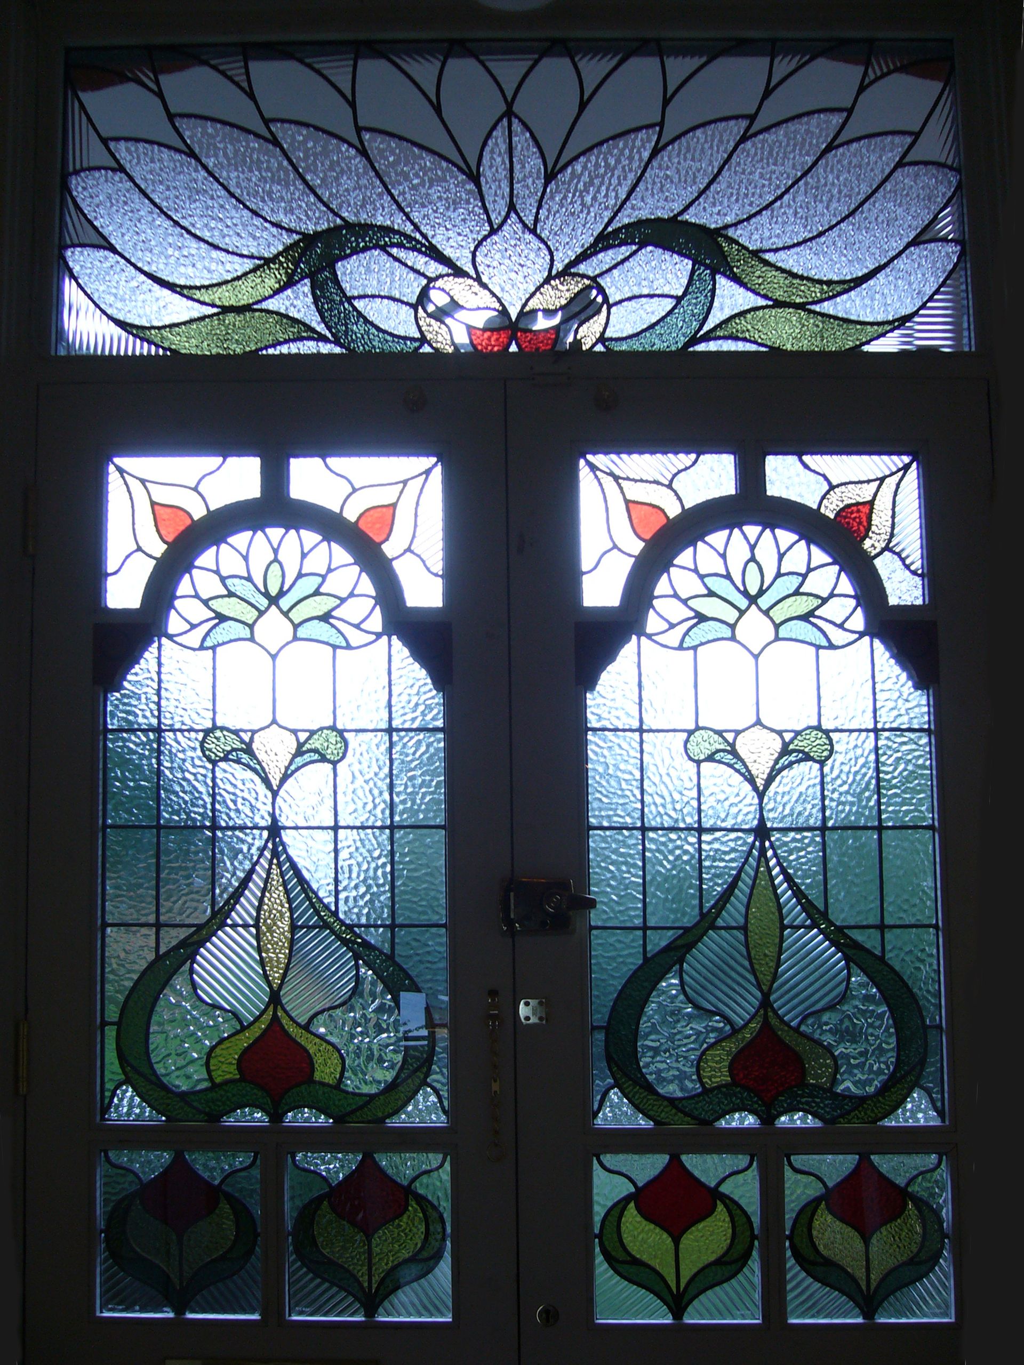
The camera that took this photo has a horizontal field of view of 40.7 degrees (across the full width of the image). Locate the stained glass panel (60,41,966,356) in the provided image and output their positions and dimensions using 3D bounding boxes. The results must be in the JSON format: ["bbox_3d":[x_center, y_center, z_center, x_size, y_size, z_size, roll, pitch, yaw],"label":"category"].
[{"bbox_3d":[0.002,-0.721,2.051,1.354,0.476,0.030,0,-4,1],"label":"stained glass panel"}]

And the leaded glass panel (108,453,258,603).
[{"bbox_3d":[-0.482,-0.221,2.023,0.229,0.226,0.030,0,-4,1],"label":"leaded glass panel"}]

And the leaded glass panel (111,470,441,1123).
[{"bbox_3d":[-0.341,0.199,1.991,0.500,0.861,0.030,0,-4,1],"label":"leaded glass panel"}]

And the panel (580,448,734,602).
[{"bbox_3d":[0.215,-0.223,2.025,0.230,0.228,0.025,-1,-5,1],"label":"panel"}]

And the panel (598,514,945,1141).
[{"bbox_3d":[0.365,0.197,1.980,0.510,0.864,0.030,0,-4,1],"label":"panel"}]

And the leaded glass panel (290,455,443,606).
[{"bbox_3d":[-0.212,-0.221,2.019,0.227,0.224,0.030,0,-4,1],"label":"leaded glass panel"}]

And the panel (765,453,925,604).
[{"bbox_3d":[0.485,-0.223,2.009,0.232,0.223,0.030,0,-4,1],"label":"panel"}]

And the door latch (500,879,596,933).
[{"bbox_3d":[0.051,0.316,1.952,0.135,0.074,0.050,0,-4,1],"label":"door latch"}]

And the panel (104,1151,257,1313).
[{"bbox_3d":[-0.470,0.780,1.952,0.232,0.229,0.030,0,-4,1],"label":"panel"}]

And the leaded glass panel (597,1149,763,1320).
[{"bbox_3d":[0.232,0.781,1.941,0.234,0.232,0.030,0,-4,1],"label":"leaded glass panel"}]

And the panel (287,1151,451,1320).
[{"bbox_3d":[-0.202,0.780,1.948,0.234,0.232,0.030,0,-4,1],"label":"panel"}]

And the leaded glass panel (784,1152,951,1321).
[{"bbox_3d":[0.500,0.778,1.937,0.234,0.231,0.030,0,-4,1],"label":"leaded glass panel"}]

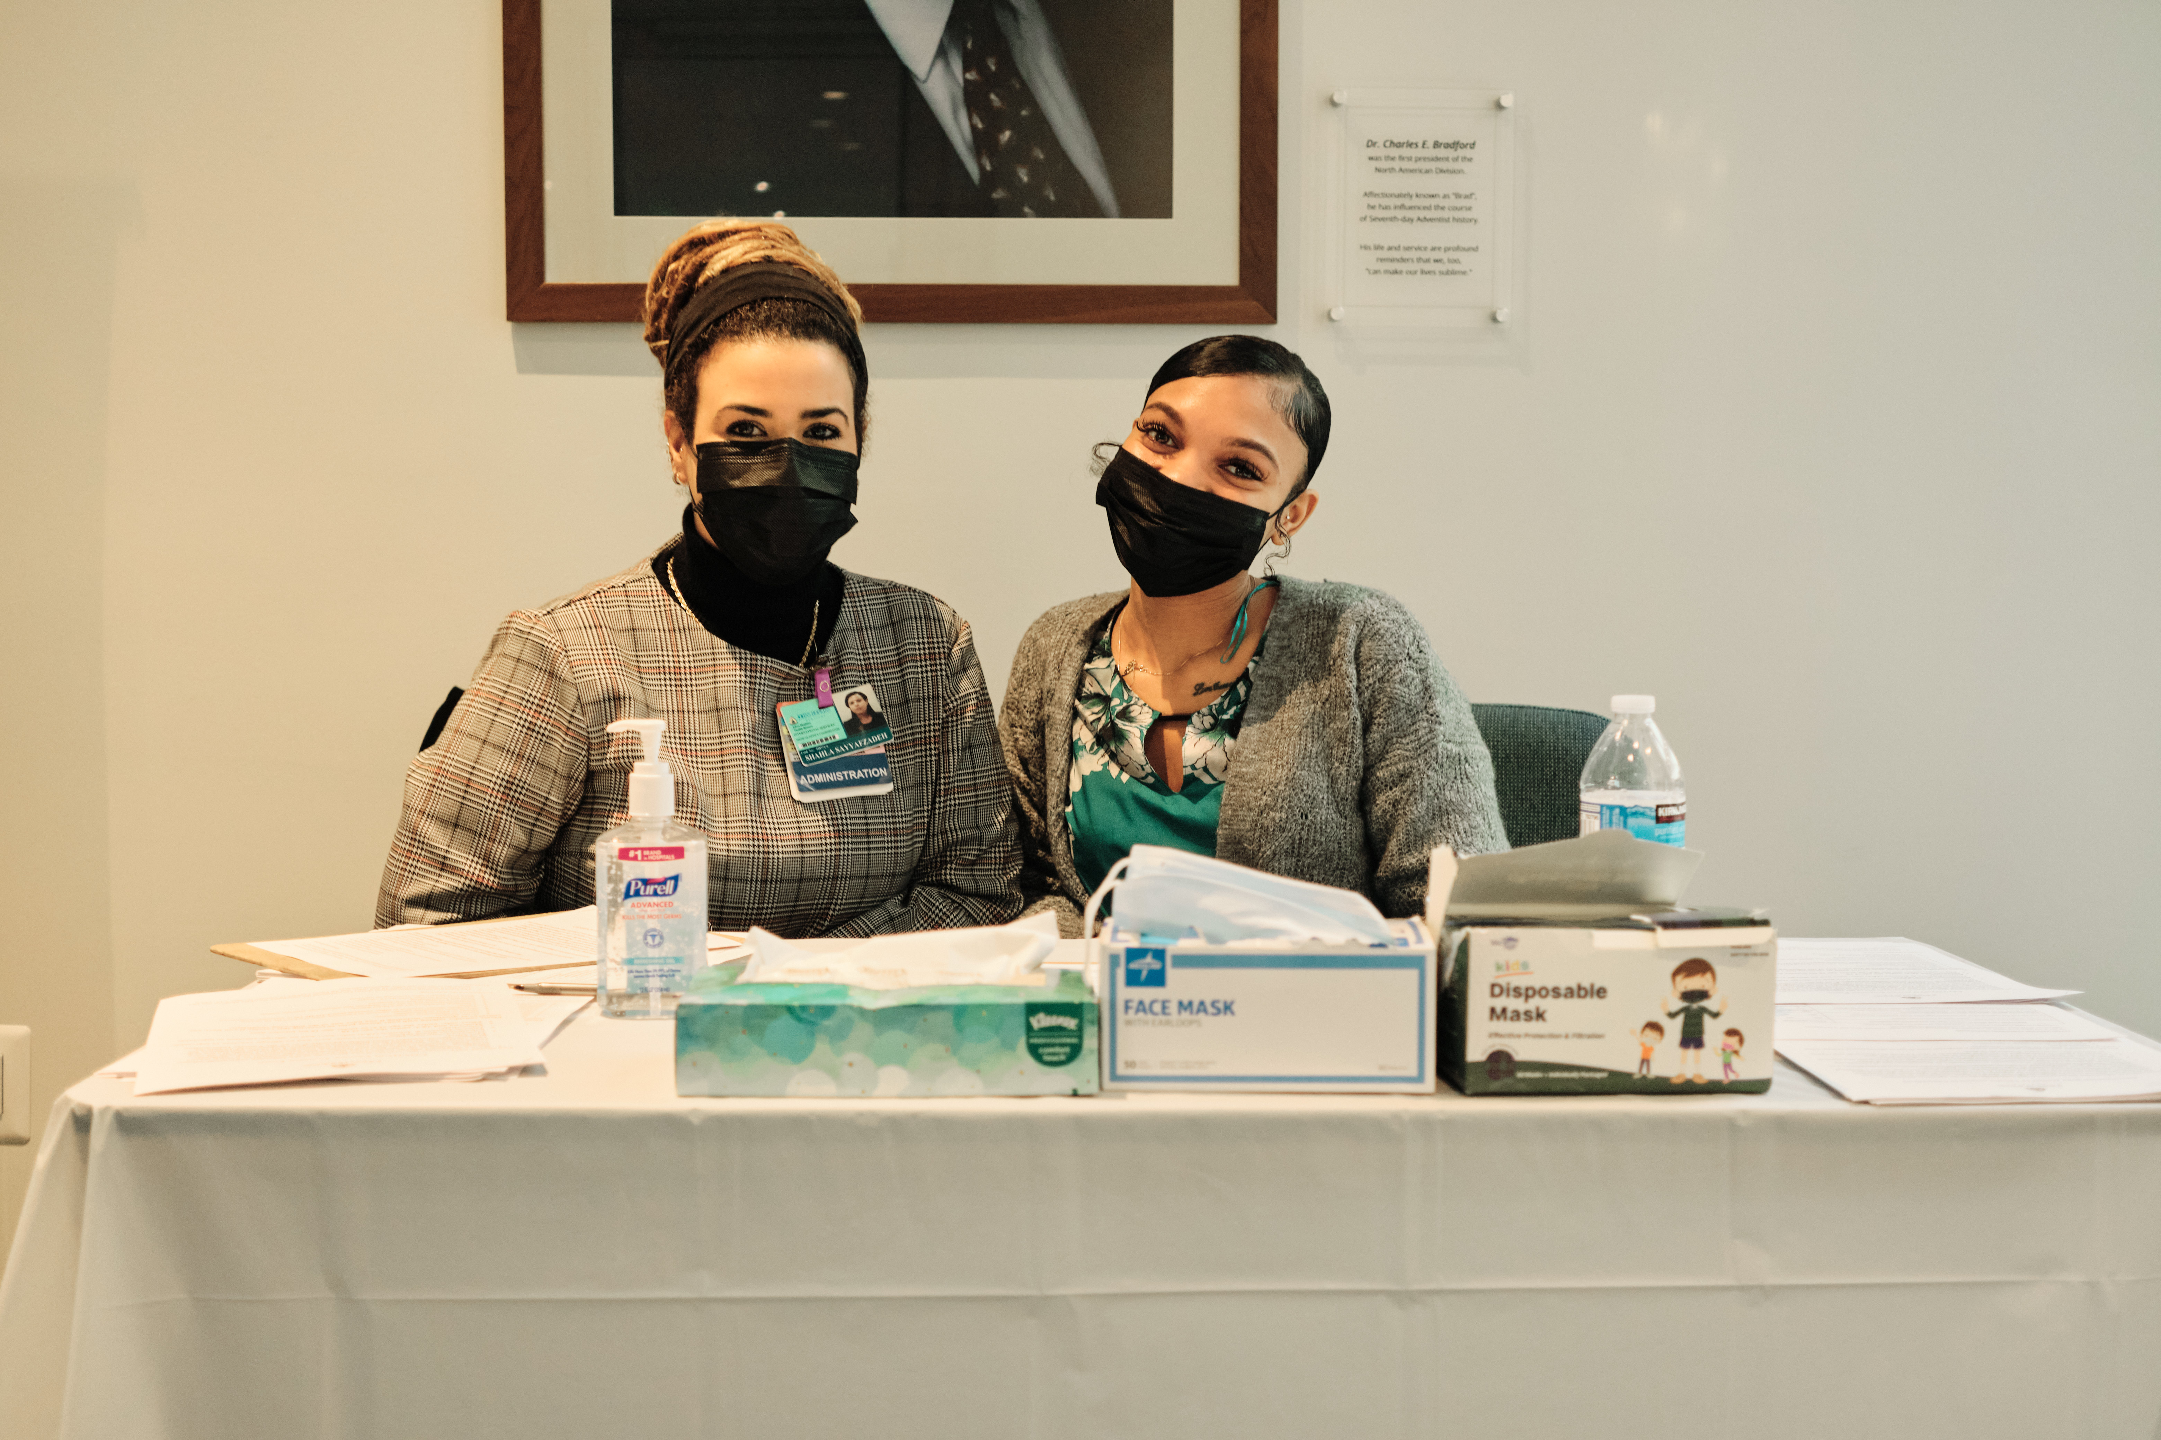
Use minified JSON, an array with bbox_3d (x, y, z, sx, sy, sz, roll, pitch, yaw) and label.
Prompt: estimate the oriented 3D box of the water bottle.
[{"bbox_3d":[0.347,0.091,1.548,0.066,0.213,0.066,0,3,0],"label":"water bottle"}]

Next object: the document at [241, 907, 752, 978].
[{"bbox_3d":[-0.465,0.167,1.918,0.305,0.014,0.220,-2,4,-36],"label":"document"}]

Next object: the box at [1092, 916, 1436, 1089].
[{"bbox_3d":[0.107,0.165,1.420,0.185,0.081,0.112,0,3,2],"label":"box"}]

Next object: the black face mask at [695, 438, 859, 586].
[{"bbox_3d":[-0.250,-0.172,2.034,0.137,0.122,0.085,-1,3,-10],"label":"black face mask"}]

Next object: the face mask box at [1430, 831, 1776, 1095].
[{"bbox_3d":[0.296,0.143,1.419,0.180,0.125,0.110,0,3,-2],"label":"face mask box"}]

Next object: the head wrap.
[{"bbox_3d":[-0.268,-0.328,2.095,0.174,0.130,0.180,-1,3,-10],"label":"head wrap"}]

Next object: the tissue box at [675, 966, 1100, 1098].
[{"bbox_3d":[-0.106,0.179,1.414,0.234,0.052,0.118,0,3,0],"label":"tissue box"}]

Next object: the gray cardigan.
[{"bbox_3d":[0.149,0.120,2.090,0.440,0.480,0.330,1,3,15],"label":"gray cardigan"}]

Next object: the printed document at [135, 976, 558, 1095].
[{"bbox_3d":[-0.462,0.190,1.534,0.222,0.018,0.290,-1,3,-17],"label":"printed document"}]

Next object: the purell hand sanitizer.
[{"bbox_3d":[-0.281,0.097,1.617,0.071,0.194,0.048,0,3,-2],"label":"purell hand sanitizer"}]

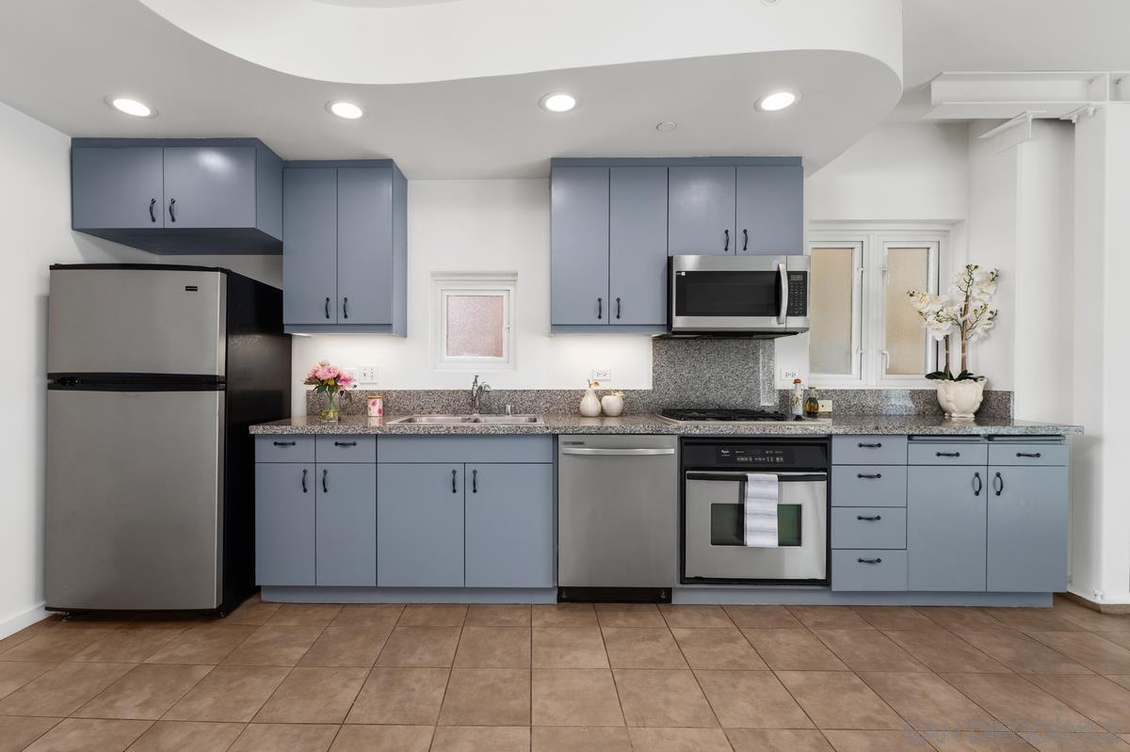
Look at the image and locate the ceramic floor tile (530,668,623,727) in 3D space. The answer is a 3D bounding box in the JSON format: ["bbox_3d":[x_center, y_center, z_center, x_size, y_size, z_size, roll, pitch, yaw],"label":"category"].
[{"bbox_3d":[0.038,1.201,1.877,0.324,0.012,0.333,0,0,-1],"label":"ceramic floor tile"}]

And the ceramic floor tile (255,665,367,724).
[{"bbox_3d":[-0.924,1.189,1.874,0.321,0.010,0.322,0,1,-2],"label":"ceramic floor tile"}]

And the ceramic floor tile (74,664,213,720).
[{"bbox_3d":[-1.566,1.189,1.893,0.322,0.010,0.322,0,1,-2],"label":"ceramic floor tile"}]

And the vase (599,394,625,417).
[{"bbox_3d":[0.286,0.179,3.080,0.139,0.138,0.139,0,0,-1],"label":"vase"}]

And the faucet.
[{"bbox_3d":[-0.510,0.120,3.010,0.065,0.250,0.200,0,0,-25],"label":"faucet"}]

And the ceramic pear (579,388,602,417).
[{"bbox_3d":[0.155,0.159,3.080,0.132,0.178,0.132,0,0,-1],"label":"ceramic pear"}]

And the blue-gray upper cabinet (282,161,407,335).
[{"bbox_3d":[-1.260,-0.717,2.945,0.608,0.965,0.330,0,1,-2],"label":"blue-gray upper cabinet"}]

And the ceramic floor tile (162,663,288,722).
[{"bbox_3d":[-1.238,1.184,1.873,0.318,0.012,0.318,0,0,0],"label":"ceramic floor tile"}]

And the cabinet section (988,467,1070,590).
[{"bbox_3d":[2.306,0.759,2.745,0.402,0.630,0.480,0,1,-1],"label":"cabinet section"}]

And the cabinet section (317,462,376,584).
[{"bbox_3d":[-1.117,0.753,2.795,0.311,0.626,0.480,0,1,-1],"label":"cabinet section"}]

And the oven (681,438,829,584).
[{"bbox_3d":[0.952,0.675,2.769,0.745,0.740,0.610,0,0,0],"label":"oven"}]

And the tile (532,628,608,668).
[{"bbox_3d":[0.018,1.199,2.210,0.324,0.012,0.333,0,0,-1],"label":"tile"}]

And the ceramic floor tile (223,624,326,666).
[{"bbox_3d":[-1.260,1.184,2.201,0.318,0.012,0.318,0,0,0],"label":"ceramic floor tile"}]

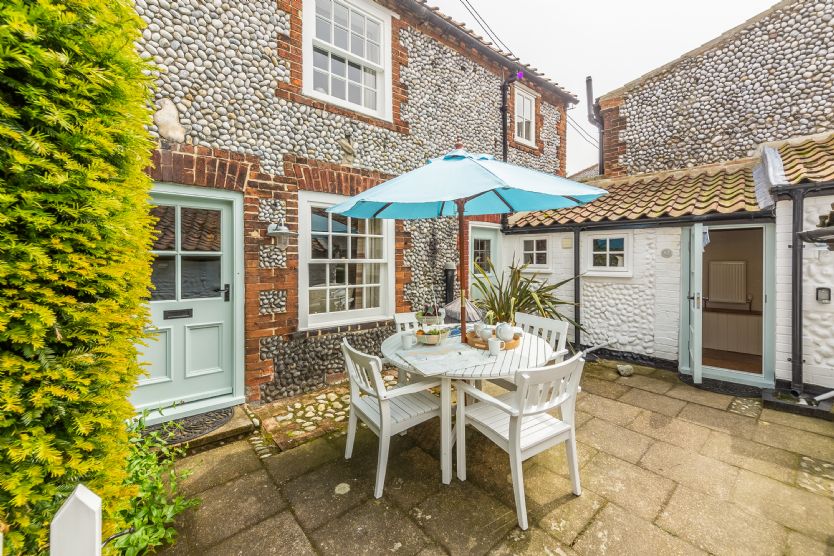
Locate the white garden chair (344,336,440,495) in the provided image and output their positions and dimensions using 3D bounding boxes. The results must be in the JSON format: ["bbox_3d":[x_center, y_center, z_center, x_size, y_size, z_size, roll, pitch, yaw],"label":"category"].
[{"bbox_3d":[-0.187,0.879,2.240,0.580,0.870,0.540,-2,4,-32],"label":"white garden chair"}]

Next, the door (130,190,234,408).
[{"bbox_3d":[-2.190,0.190,3.000,0.880,1.940,0.060,-2,3,-37],"label":"door"}]

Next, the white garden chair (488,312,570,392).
[{"bbox_3d":[1.050,0.860,3.140,0.580,0.880,0.590,-2,3,-34],"label":"white garden chair"}]

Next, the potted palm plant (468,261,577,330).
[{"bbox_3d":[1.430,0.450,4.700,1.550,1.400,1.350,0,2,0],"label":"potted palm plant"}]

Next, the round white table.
[{"bbox_3d":[0.404,0.925,2.790,1.480,0.720,1.480,0,3,0],"label":"round white table"}]

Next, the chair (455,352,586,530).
[{"bbox_3d":[0.690,0.940,2.140,0.590,0.890,0.590,-2,3,-32],"label":"chair"}]

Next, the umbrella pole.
[{"bbox_3d":[0.404,0.100,2.880,0.045,2.300,0.045,0,2,0],"label":"umbrella pole"}]

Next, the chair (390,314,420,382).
[{"bbox_3d":[0.135,0.824,3.370,0.540,0.870,0.580,-1,3,-22],"label":"chair"}]

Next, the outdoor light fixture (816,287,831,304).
[{"bbox_3d":[4.210,0.186,3.350,0.100,0.175,0.085,3,4,41],"label":"outdoor light fixture"}]

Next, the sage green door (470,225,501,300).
[{"bbox_3d":[1.080,0.155,5.220,0.710,1.940,0.070,-2,4,-38],"label":"sage green door"}]

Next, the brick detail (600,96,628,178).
[{"bbox_3d":[3.850,-2.740,6.340,0.420,1.620,0.200,2,3,40],"label":"brick detail"}]

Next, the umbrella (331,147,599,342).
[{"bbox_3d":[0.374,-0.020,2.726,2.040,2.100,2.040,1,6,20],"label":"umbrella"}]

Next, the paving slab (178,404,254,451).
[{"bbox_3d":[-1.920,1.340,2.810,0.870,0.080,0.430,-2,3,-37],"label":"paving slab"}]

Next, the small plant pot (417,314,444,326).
[{"bbox_3d":[0.140,0.446,3.400,0.290,0.140,0.200,0,2,0],"label":"small plant pot"}]

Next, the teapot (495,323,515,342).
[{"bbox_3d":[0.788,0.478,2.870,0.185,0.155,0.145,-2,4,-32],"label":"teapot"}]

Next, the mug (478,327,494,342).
[{"bbox_3d":[0.611,0.493,2.830,0.095,0.098,0.115,-1,3,-18],"label":"mug"}]

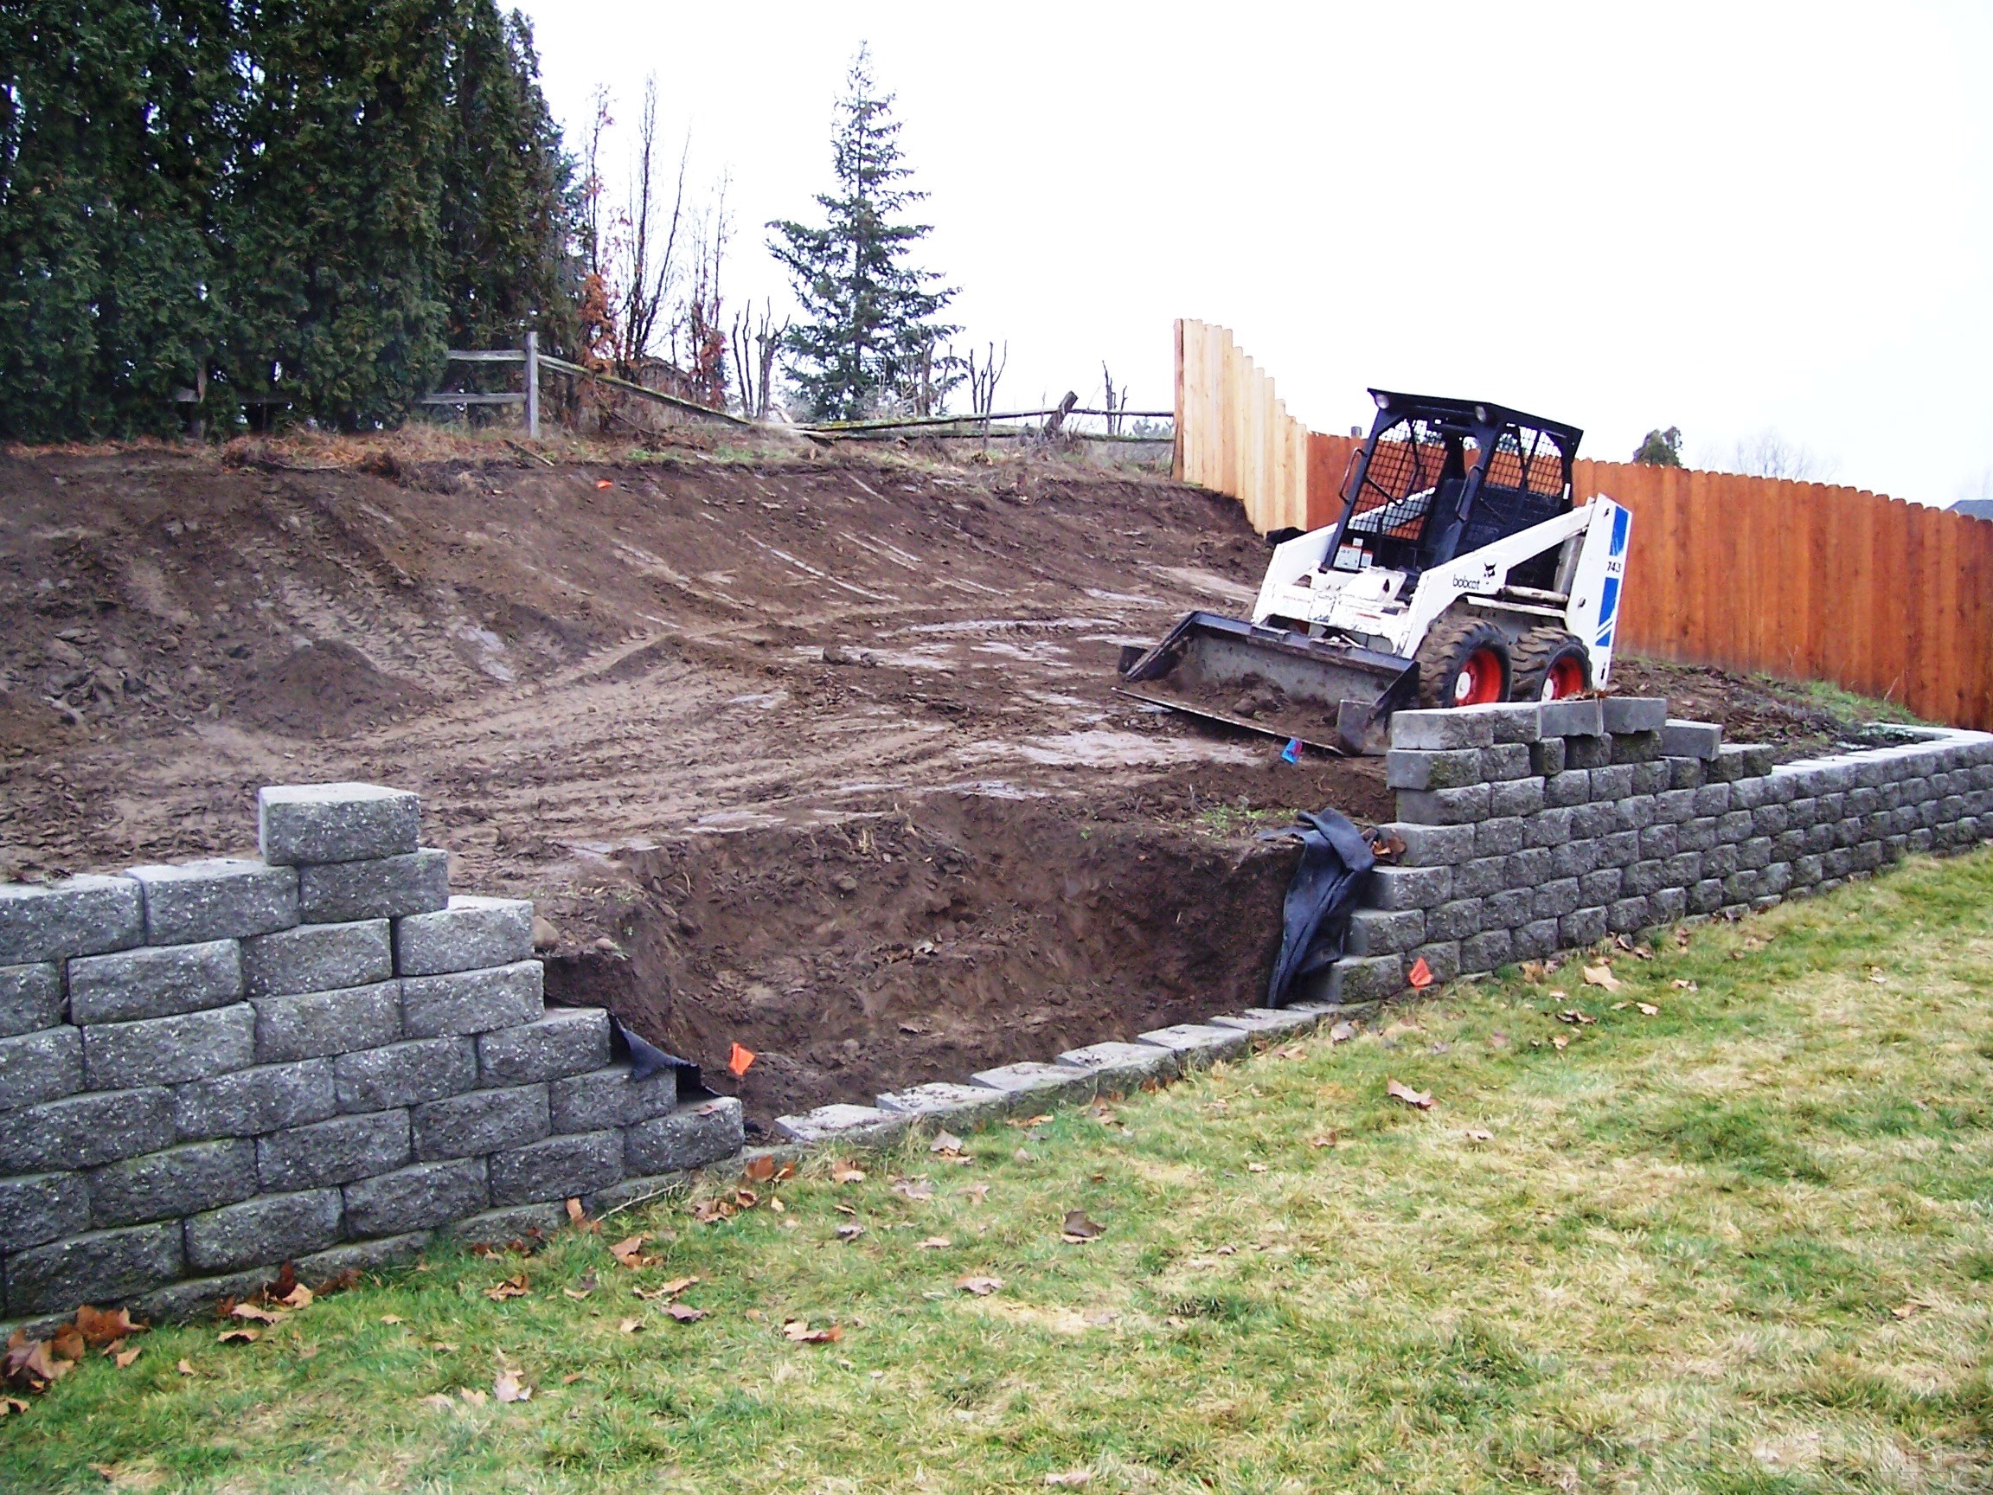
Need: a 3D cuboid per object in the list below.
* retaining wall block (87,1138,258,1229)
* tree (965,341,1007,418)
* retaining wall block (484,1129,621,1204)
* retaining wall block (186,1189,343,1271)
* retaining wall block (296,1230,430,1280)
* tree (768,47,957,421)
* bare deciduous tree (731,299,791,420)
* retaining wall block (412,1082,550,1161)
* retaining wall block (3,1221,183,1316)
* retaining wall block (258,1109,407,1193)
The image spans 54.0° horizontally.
[{"bbox_3d":[-2.484,1.251,5.810,0.465,0.195,0.300,-4,8,-39],"label":"retaining wall block"},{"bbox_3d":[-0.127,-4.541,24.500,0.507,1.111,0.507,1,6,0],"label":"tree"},{"bbox_3d":[-1.542,1.375,6.577,0.465,0.195,0.300,-4,8,-39],"label":"retaining wall block"},{"bbox_3d":[-2.286,1.432,5.979,0.465,0.195,0.300,-4,8,-39],"label":"retaining wall block"},{"bbox_3d":[-2.049,1.610,6.179,0.465,0.195,0.300,-4,8,-39],"label":"retaining wall block"},{"bbox_3d":[-2.121,-8.002,31.000,2.984,6.164,2.984,1,6,0],"label":"tree"},{"bbox_3d":[-2.772,-4.510,23.000,0.695,1.500,0.750,1,6,0],"label":"bare deciduous tree"},{"bbox_3d":[-1.747,1.195,6.403,0.465,0.195,0.300,-4,8,-39],"label":"retaining wall block"},{"bbox_3d":[-2.653,1.460,5.684,0.465,0.195,0.300,-4,8,-39],"label":"retaining wall block"},{"bbox_3d":[-2.116,1.223,6.106,0.465,0.195,0.300,-4,8,-39],"label":"retaining wall block"}]

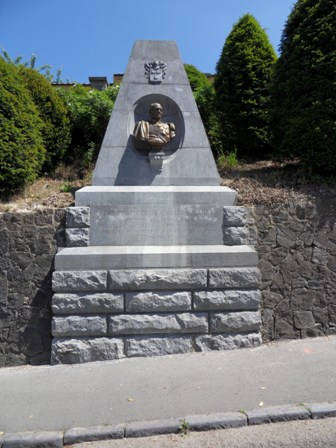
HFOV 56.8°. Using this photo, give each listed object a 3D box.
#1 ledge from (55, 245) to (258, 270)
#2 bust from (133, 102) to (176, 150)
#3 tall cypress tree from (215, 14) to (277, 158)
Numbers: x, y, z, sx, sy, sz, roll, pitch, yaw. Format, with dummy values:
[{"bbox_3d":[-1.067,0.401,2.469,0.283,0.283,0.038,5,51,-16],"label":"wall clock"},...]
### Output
[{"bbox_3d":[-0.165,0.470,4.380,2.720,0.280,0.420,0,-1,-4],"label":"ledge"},{"bbox_3d":[-0.220,-1.475,4.700,0.630,0.720,0.340,0,-1,-6],"label":"bust"},{"bbox_3d":[1.850,-3.230,7.300,1.500,3.400,1.500,0,-1,-4],"label":"tall cypress tree"}]

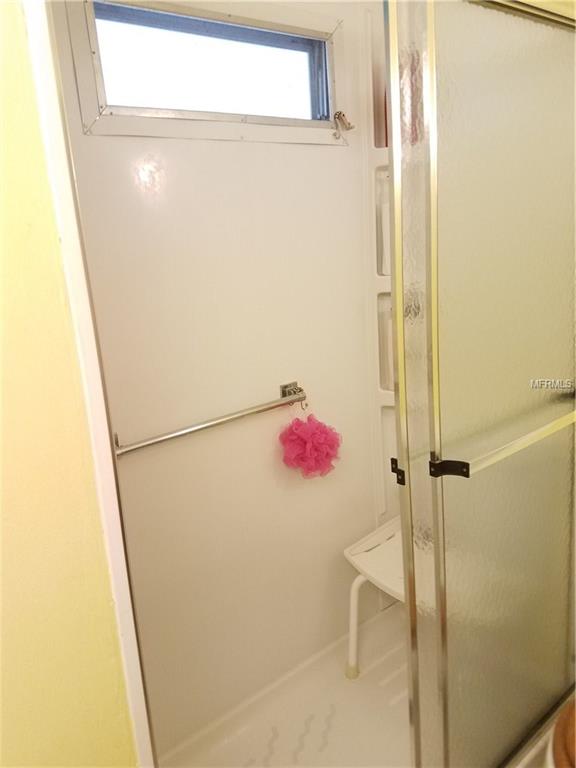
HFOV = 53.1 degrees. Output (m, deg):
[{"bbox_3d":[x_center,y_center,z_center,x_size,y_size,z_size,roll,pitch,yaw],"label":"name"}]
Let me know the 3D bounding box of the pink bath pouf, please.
[{"bbox_3d":[0.067,0.194,1.788,0.180,0.185,0.160,-15,17,-36],"label":"pink bath pouf"}]

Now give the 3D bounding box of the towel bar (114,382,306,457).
[{"bbox_3d":[-0.200,0.098,1.613,0.660,0.067,0.082,-15,17,-36],"label":"towel bar"}]

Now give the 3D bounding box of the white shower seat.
[{"bbox_3d":[0.448,0.766,1.792,0.340,0.479,0.510,-16,18,-40],"label":"white shower seat"}]

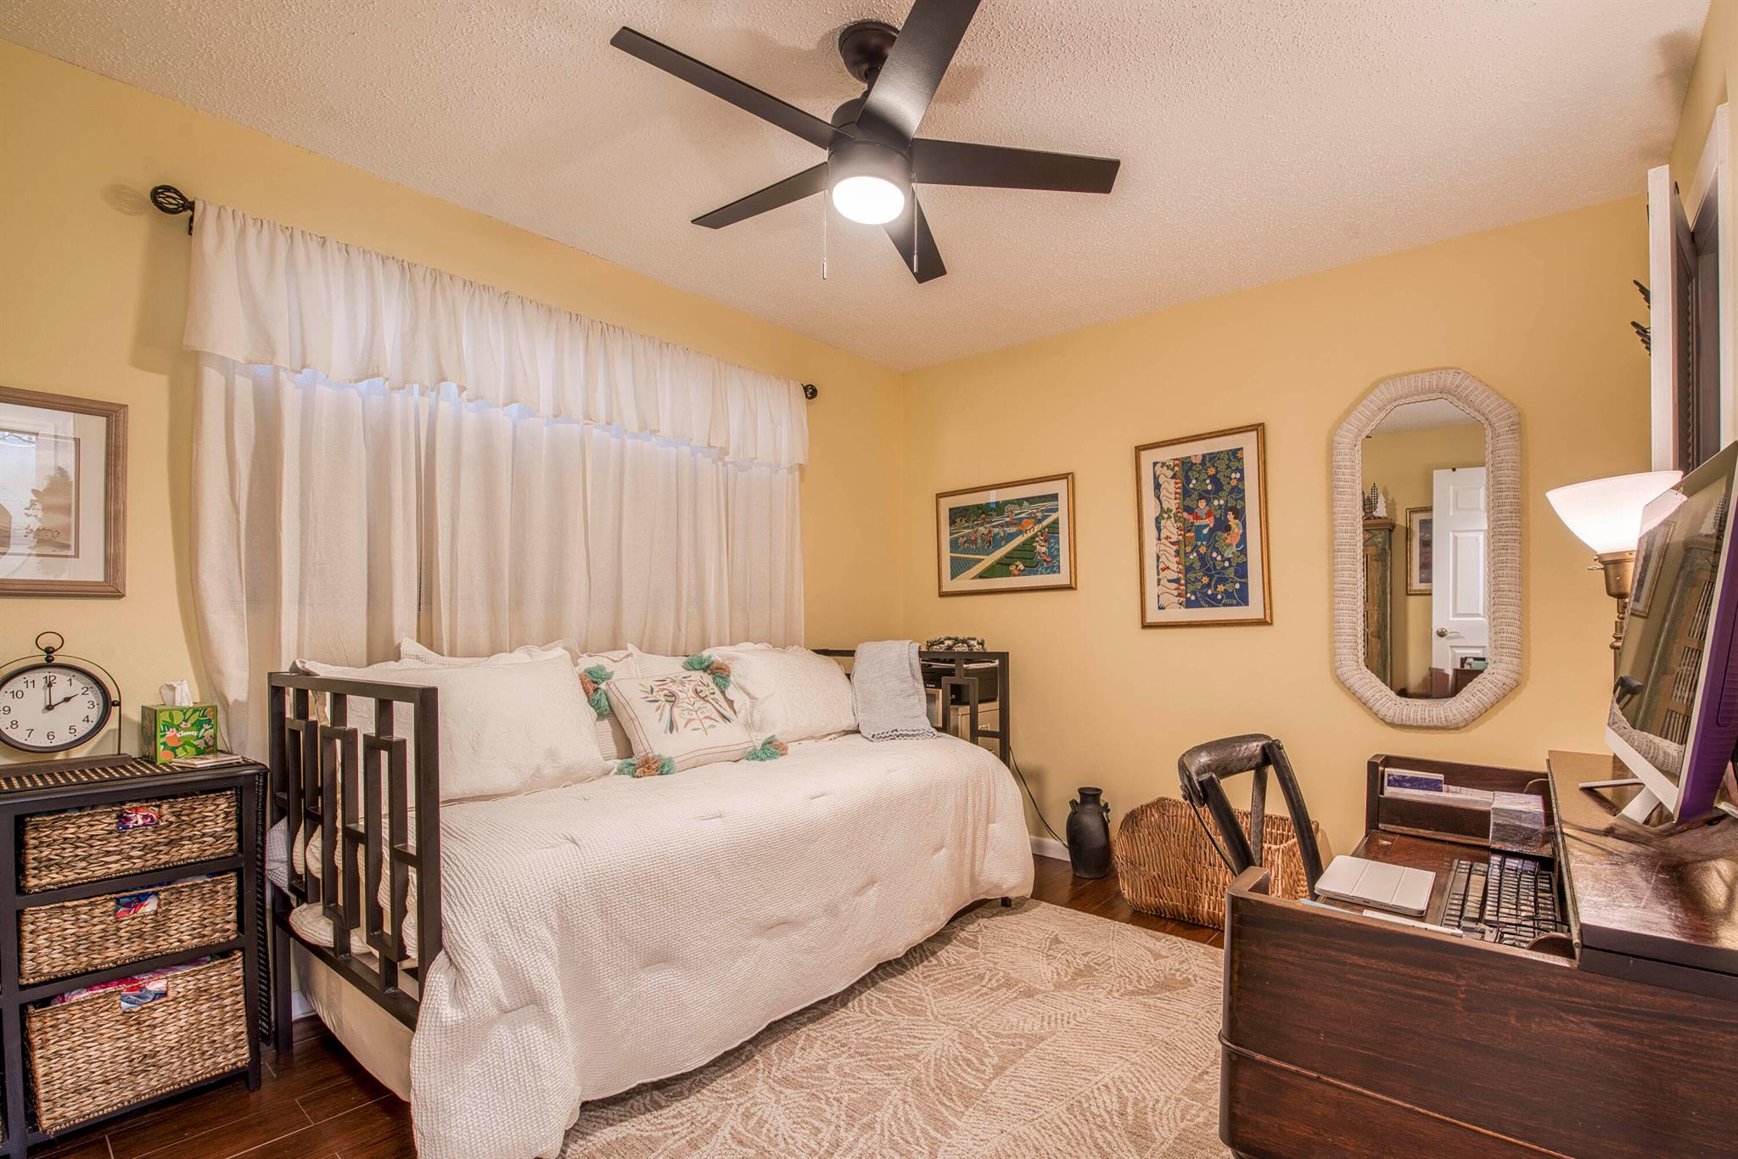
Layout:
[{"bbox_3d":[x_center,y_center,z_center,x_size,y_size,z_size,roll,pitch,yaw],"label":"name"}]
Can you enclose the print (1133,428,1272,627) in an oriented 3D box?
[{"bbox_3d":[1.325,-0.195,2.896,0.515,0.775,0.028,-1,-1,41],"label":"print"}]

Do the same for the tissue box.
[{"bbox_3d":[-1.707,0.374,1.800,0.111,0.129,0.111,0,-1,30],"label":"tissue box"}]

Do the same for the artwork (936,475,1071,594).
[{"bbox_3d":[0.644,-0.196,3.516,0.780,0.535,0.028,-1,-1,41],"label":"artwork"}]

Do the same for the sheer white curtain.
[{"bbox_3d":[-0.976,-0.059,2.502,0.120,1.680,2.020,-1,-1,41],"label":"sheer white curtain"}]

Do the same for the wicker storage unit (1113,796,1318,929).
[{"bbox_3d":[1.266,1.062,2.696,0.690,0.420,0.300,-1,-1,41],"label":"wicker storage unit"}]

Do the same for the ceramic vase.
[{"bbox_3d":[0.939,1.076,3.087,0.187,0.380,0.187,-1,-1,41],"label":"ceramic vase"}]

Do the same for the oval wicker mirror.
[{"bbox_3d":[1.833,-0.104,2.405,0.500,1.180,0.060,-1,-1,41],"label":"oval wicker mirror"}]

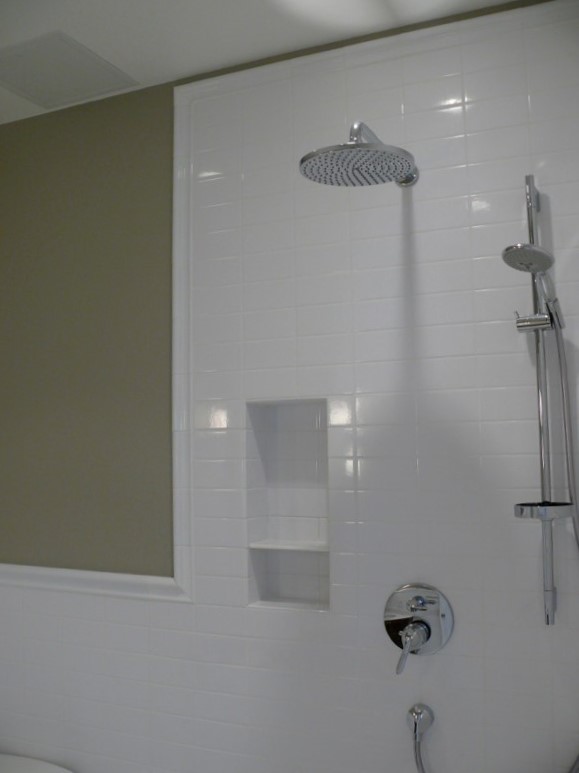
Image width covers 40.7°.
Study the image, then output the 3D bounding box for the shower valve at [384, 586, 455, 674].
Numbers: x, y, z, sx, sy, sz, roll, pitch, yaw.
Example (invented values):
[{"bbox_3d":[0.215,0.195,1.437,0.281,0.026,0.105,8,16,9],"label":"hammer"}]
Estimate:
[{"bbox_3d":[0.288,0.557,1.798,0.170,0.192,0.082,-3,-6,24],"label":"shower valve"}]

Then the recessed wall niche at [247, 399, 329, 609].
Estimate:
[{"bbox_3d":[0.016,0.306,2.053,0.230,0.538,0.102,-3,-6,24],"label":"recessed wall niche"}]

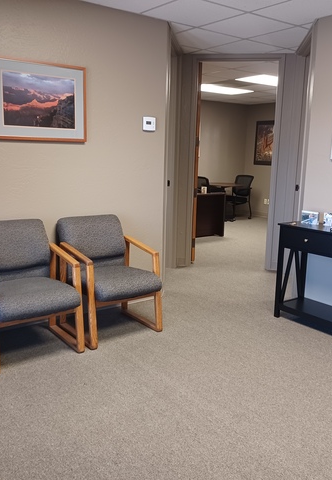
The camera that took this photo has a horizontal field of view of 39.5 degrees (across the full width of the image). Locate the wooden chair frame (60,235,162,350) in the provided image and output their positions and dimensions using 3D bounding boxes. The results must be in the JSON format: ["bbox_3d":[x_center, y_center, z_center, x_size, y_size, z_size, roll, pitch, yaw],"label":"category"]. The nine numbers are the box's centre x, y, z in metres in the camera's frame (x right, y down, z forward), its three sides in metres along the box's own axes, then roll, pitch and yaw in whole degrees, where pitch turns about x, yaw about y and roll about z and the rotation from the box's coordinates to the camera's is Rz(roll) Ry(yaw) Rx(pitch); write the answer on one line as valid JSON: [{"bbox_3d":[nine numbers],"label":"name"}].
[{"bbox_3d":[-0.428,0.350,3.451,0.608,0.657,0.550,-7,13,-36],"label":"wooden chair frame"}]

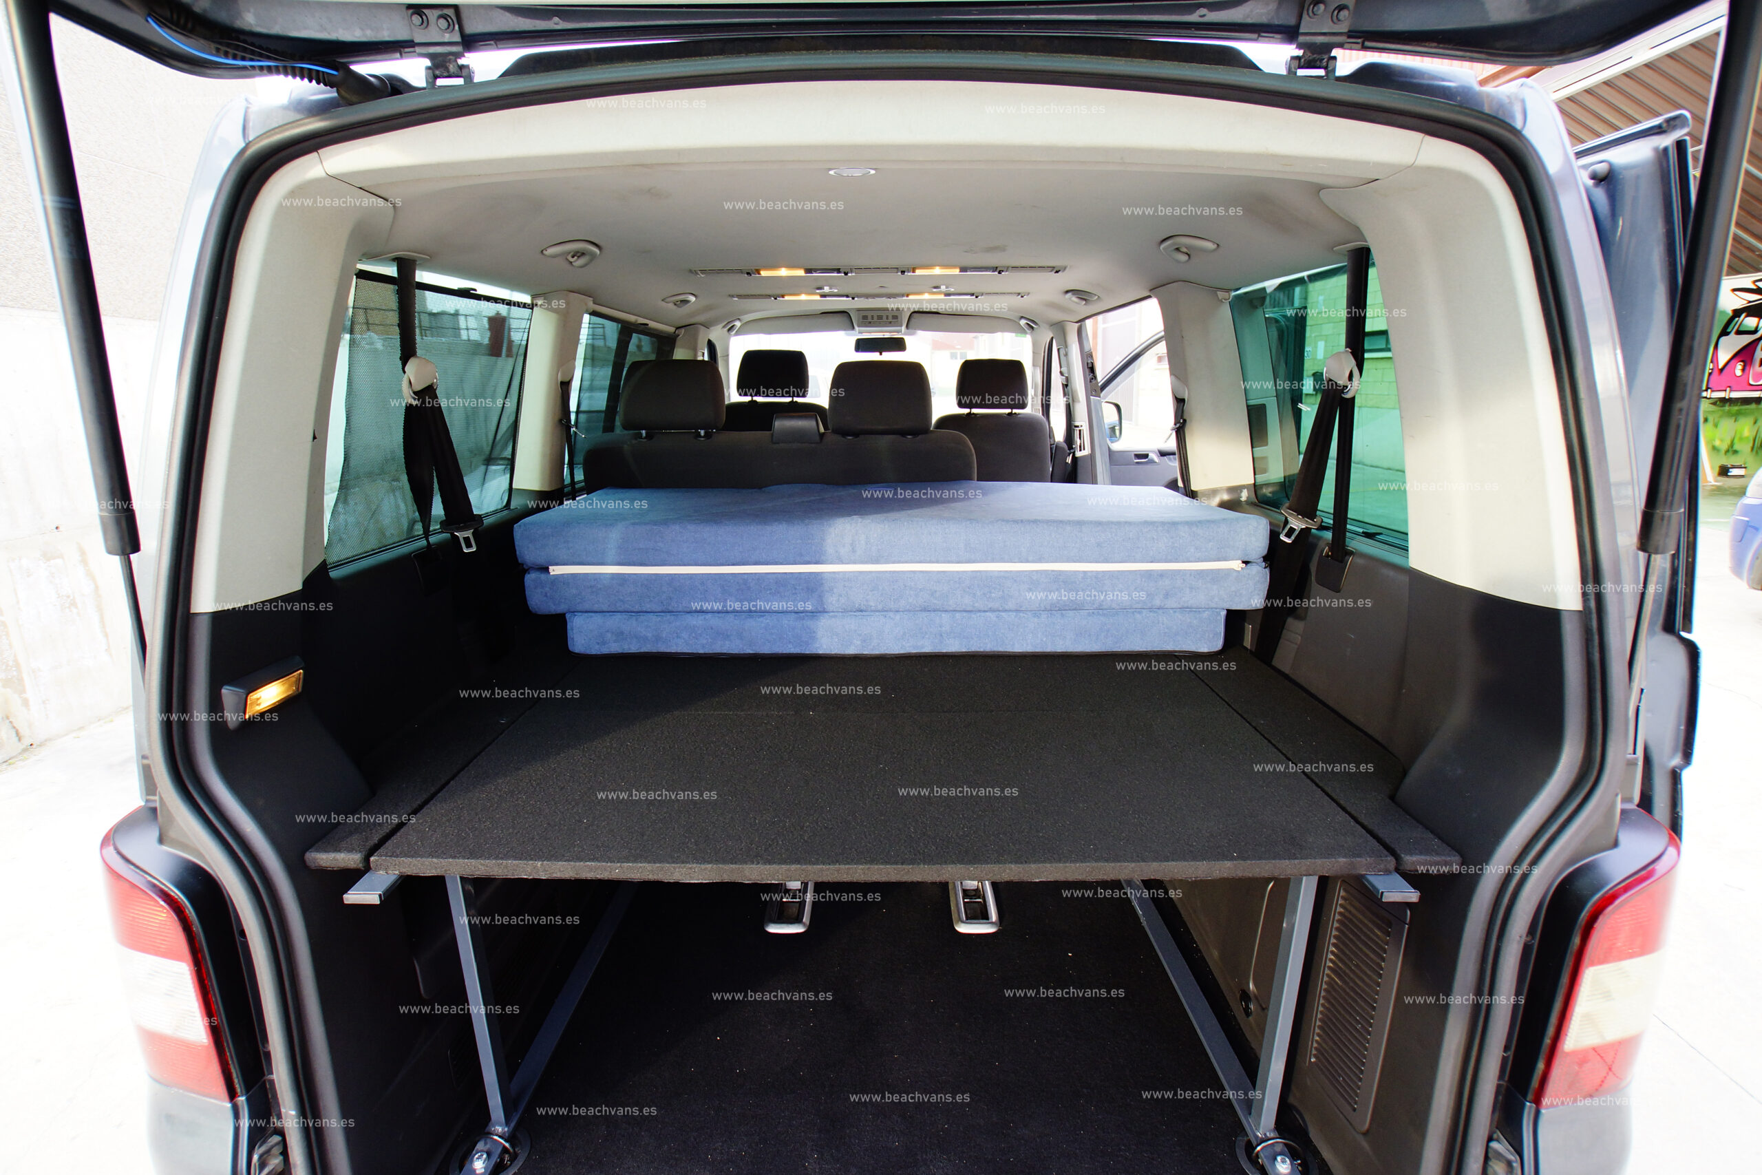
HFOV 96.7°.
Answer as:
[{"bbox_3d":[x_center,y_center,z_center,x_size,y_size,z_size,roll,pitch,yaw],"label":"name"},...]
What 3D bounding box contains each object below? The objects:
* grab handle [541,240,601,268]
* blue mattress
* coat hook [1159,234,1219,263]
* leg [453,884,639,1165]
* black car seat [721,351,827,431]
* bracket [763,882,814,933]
[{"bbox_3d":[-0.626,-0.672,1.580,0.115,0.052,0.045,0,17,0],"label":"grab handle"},{"bbox_3d":[0.026,-0.069,1.893,1.540,0.295,0.570,0,15,0],"label":"blue mattress"},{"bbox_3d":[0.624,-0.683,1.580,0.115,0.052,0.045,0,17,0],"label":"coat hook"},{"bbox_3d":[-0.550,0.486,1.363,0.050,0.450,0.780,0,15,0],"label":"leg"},{"bbox_3d":[-0.454,-0.529,3.663,0.520,1.100,0.700,0,15,0],"label":"black car seat"},{"bbox_3d":[-0.185,0.632,1.630,0.088,0.025,0.220,0,15,0],"label":"bracket"}]

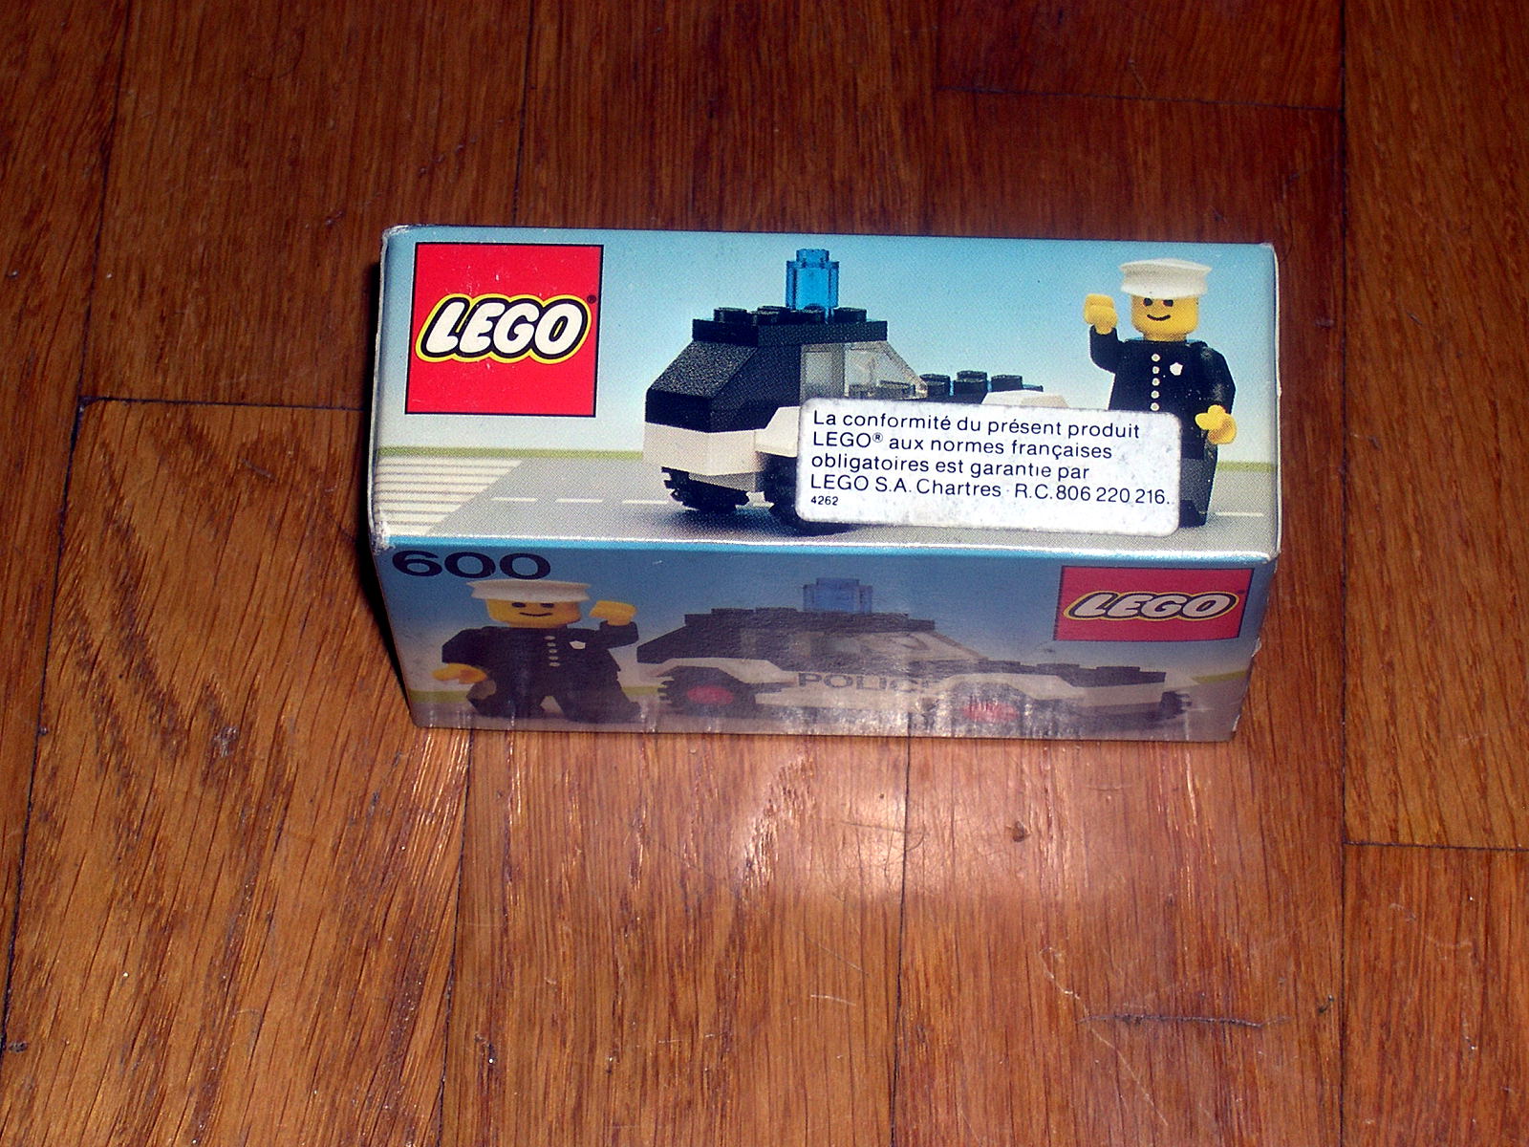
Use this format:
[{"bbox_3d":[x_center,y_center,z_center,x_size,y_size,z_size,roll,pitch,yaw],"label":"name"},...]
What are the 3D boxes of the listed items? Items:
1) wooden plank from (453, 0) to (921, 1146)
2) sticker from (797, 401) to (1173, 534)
[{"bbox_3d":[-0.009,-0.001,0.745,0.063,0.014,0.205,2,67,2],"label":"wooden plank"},{"bbox_3d":[0.030,-0.014,0.668,0.051,0.001,0.018,2,67,2],"label":"sticker"}]

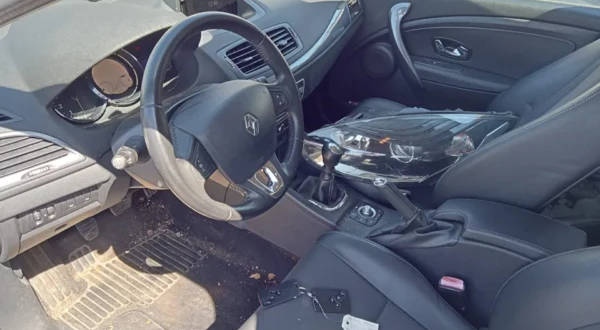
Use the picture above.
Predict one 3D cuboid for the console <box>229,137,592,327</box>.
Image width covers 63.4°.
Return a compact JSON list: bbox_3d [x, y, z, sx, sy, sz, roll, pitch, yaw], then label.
[{"bbox_3d":[0.241,0.133,1.241,0.850,0.350,0.230,18,36,28],"label":"console"}]

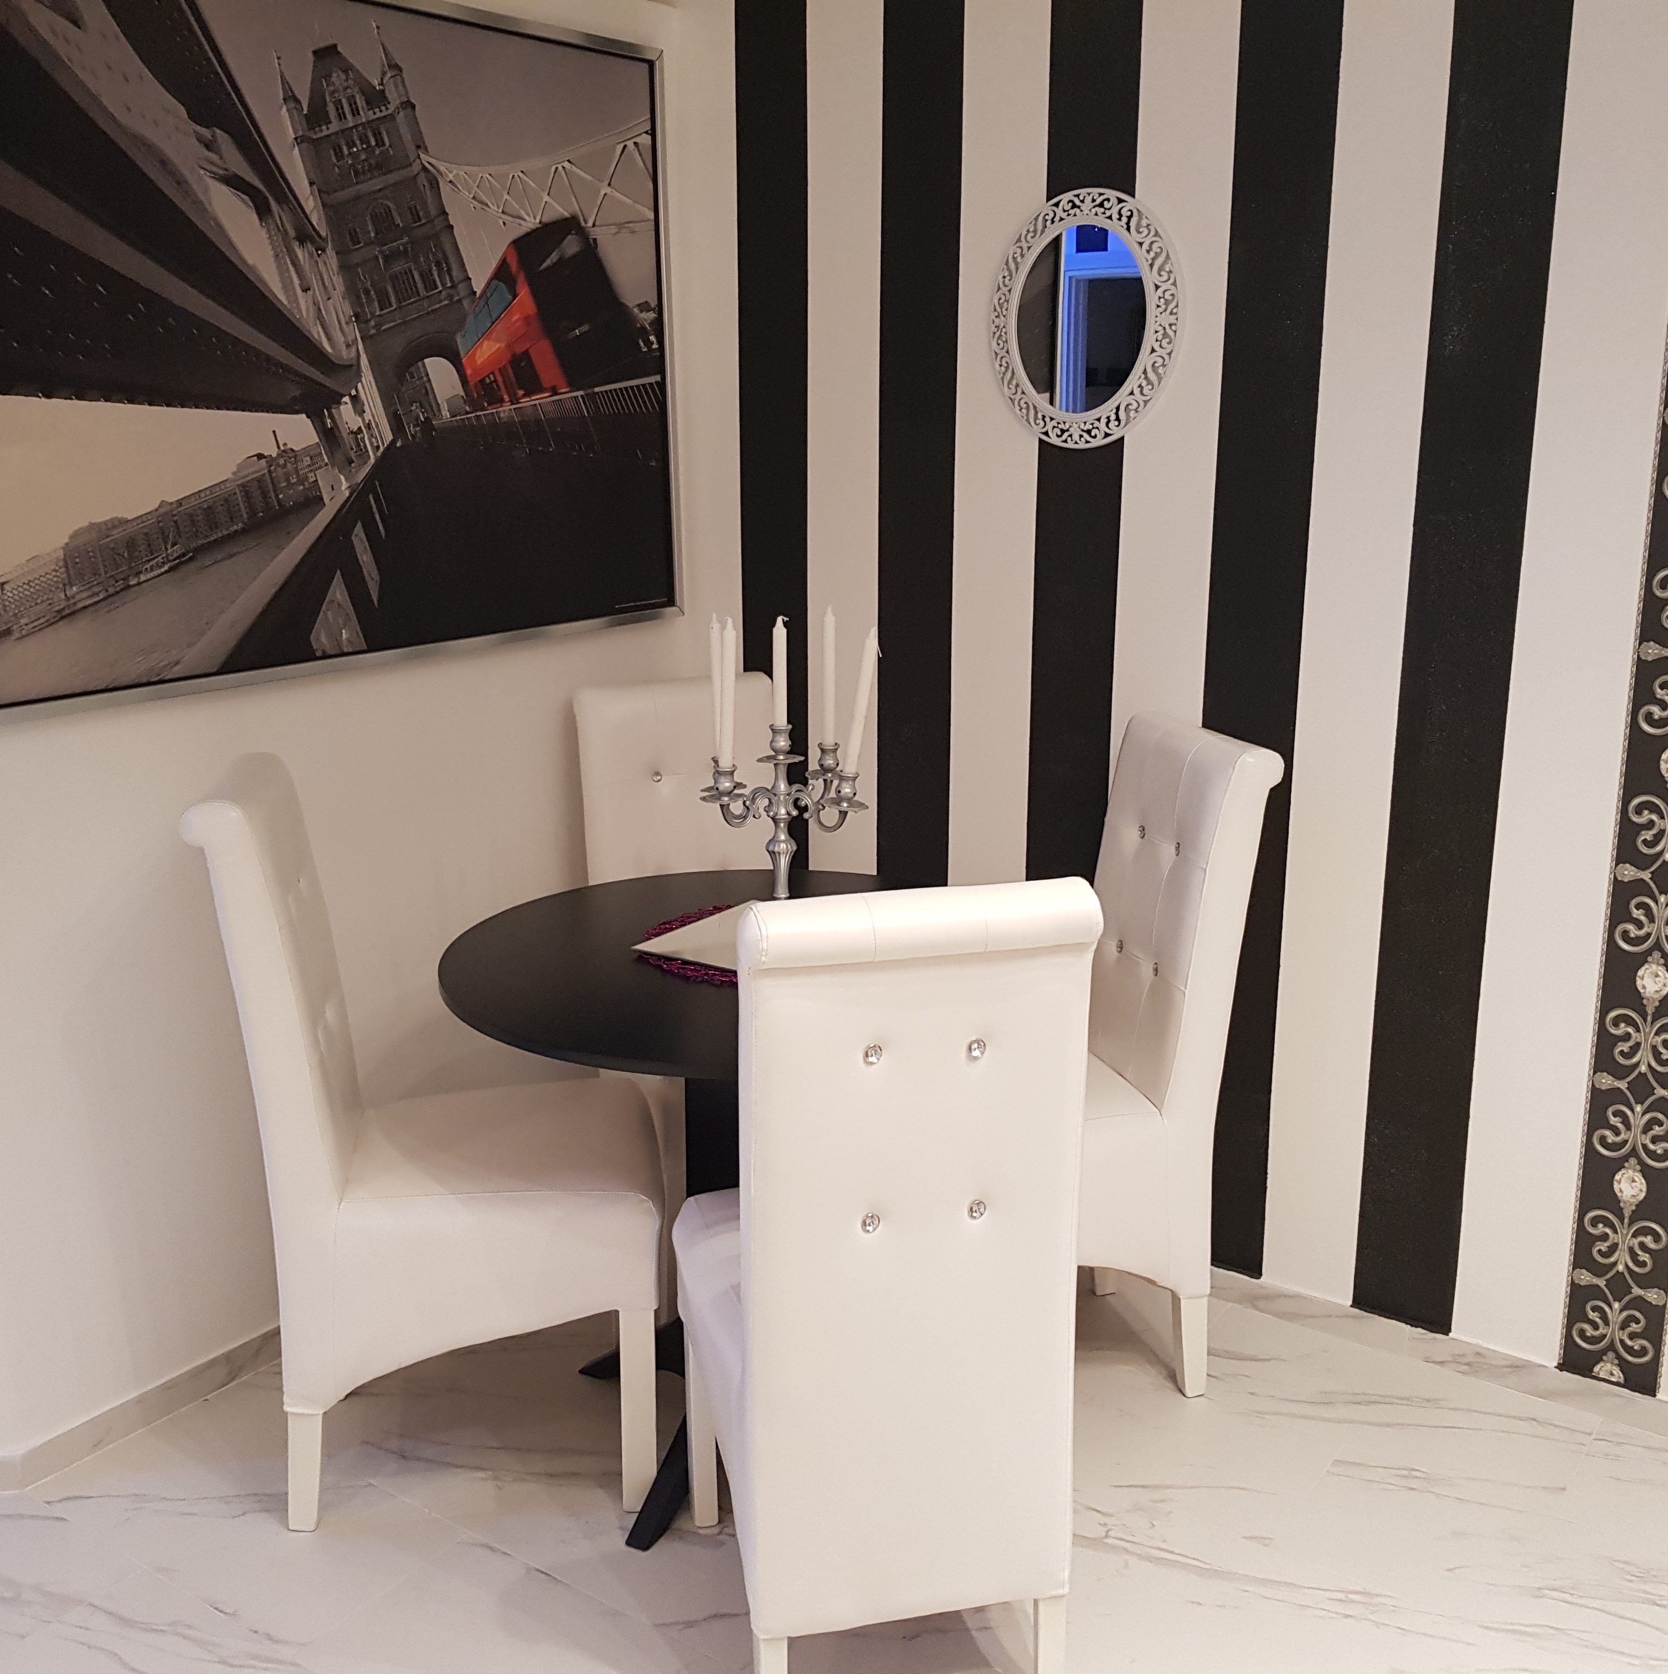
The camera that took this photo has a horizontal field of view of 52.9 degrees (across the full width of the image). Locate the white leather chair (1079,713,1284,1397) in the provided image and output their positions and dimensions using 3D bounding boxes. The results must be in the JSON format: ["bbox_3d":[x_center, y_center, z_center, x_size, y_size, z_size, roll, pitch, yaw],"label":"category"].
[{"bbox_3d":[0.314,0.354,2.623,0.576,1.025,0.415,-4,14,-17],"label":"white leather chair"}]

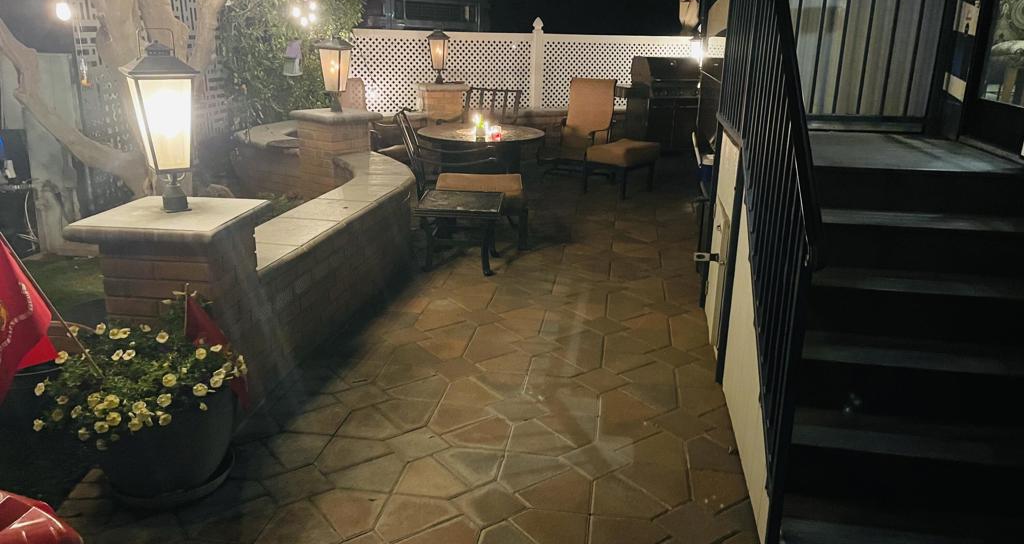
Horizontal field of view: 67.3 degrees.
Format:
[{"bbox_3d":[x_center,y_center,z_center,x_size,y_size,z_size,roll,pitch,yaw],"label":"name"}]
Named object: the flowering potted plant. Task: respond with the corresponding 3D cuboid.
[{"bbox_3d":[-1.251,0.472,2.661,0.680,0.590,0.630,-8,20,-25],"label":"flowering potted plant"}]

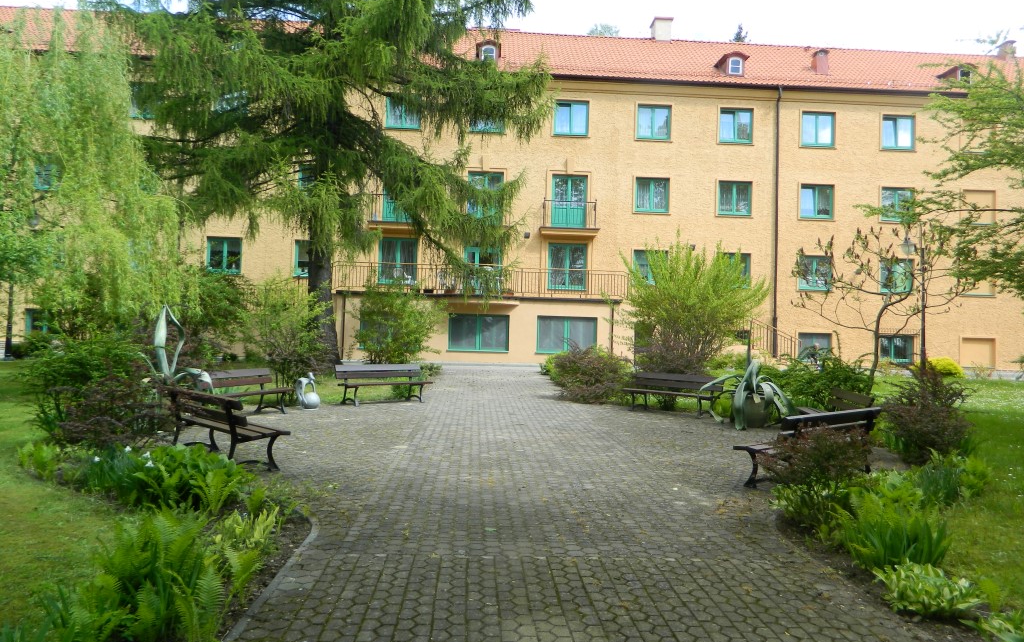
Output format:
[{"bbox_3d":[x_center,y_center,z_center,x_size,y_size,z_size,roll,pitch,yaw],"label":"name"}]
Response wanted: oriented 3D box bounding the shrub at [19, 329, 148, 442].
[{"bbox_3d":[-5.844,0.866,10.108,1.550,1.362,1.450,2,-1,-30],"label":"shrub"}]

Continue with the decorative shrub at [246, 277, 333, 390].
[{"bbox_3d":[-4.553,0.382,15.263,1.772,2.555,1.600,2,-1,-17],"label":"decorative shrub"}]

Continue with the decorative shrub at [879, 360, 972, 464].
[{"bbox_3d":[5.692,1.226,10.107,1.080,1.270,1.000,1,-1,29],"label":"decorative shrub"}]

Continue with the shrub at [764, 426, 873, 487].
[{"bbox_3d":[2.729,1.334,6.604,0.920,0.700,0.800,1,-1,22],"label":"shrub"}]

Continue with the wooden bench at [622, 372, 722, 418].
[{"bbox_3d":[3.203,1.460,14.815,1.950,0.770,0.600,1,-1,42],"label":"wooden bench"}]

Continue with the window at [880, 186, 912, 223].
[{"bbox_3d":[16.985,-5.109,32.600,1.460,1.480,0.130,2,-1,-3],"label":"window"}]

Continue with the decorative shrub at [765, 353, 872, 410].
[{"bbox_3d":[6.104,1.283,14.605,1.850,1.281,1.650,1,-1,23],"label":"decorative shrub"}]

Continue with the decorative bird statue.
[{"bbox_3d":[-3.826,1.308,13.940,0.460,0.693,0.360,1,-1,24],"label":"decorative bird statue"}]

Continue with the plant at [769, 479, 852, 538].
[{"bbox_3d":[2.476,1.528,6.122,0.640,0.410,0.550,1,-1,22],"label":"plant"}]

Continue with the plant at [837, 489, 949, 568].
[{"bbox_3d":[2.828,1.518,5.453,0.760,0.450,0.600,1,-1,28],"label":"plant"}]

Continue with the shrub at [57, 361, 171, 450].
[{"bbox_3d":[-5.045,1.035,9.394,1.447,1.015,1.300,2,-1,-28],"label":"shrub"}]

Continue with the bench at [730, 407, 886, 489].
[{"bbox_3d":[3.198,1.334,7.827,2.015,0.775,0.642,2,-1,-40],"label":"bench"}]

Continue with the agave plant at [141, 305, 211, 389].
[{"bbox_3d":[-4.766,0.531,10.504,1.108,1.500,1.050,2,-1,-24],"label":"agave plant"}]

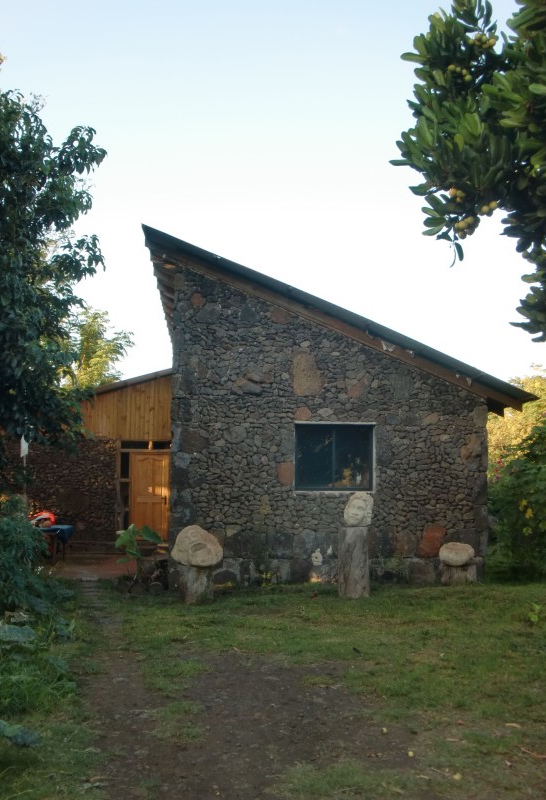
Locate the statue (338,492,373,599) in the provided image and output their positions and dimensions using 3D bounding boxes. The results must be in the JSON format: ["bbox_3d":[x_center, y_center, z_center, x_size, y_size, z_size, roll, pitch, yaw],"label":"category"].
[{"bbox_3d":[1.290,2.303,13.900,0.540,1.603,0.500,-2,-7,18],"label":"statue"}]

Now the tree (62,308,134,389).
[{"bbox_3d":[-5.482,0.804,26.603,2.800,7.277,2.800,1,-6,-4],"label":"tree"}]

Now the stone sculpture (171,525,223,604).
[{"bbox_3d":[-1.168,2.529,13.500,0.760,1.144,0.580,1,-6,-4],"label":"stone sculpture"}]

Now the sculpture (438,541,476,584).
[{"bbox_3d":[3.158,2.766,14.950,0.590,0.689,0.520,1,-6,-4],"label":"sculpture"}]

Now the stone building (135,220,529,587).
[{"bbox_3d":[0.868,0.558,19.221,6.878,6.302,8.200,1,-6,-4],"label":"stone building"}]

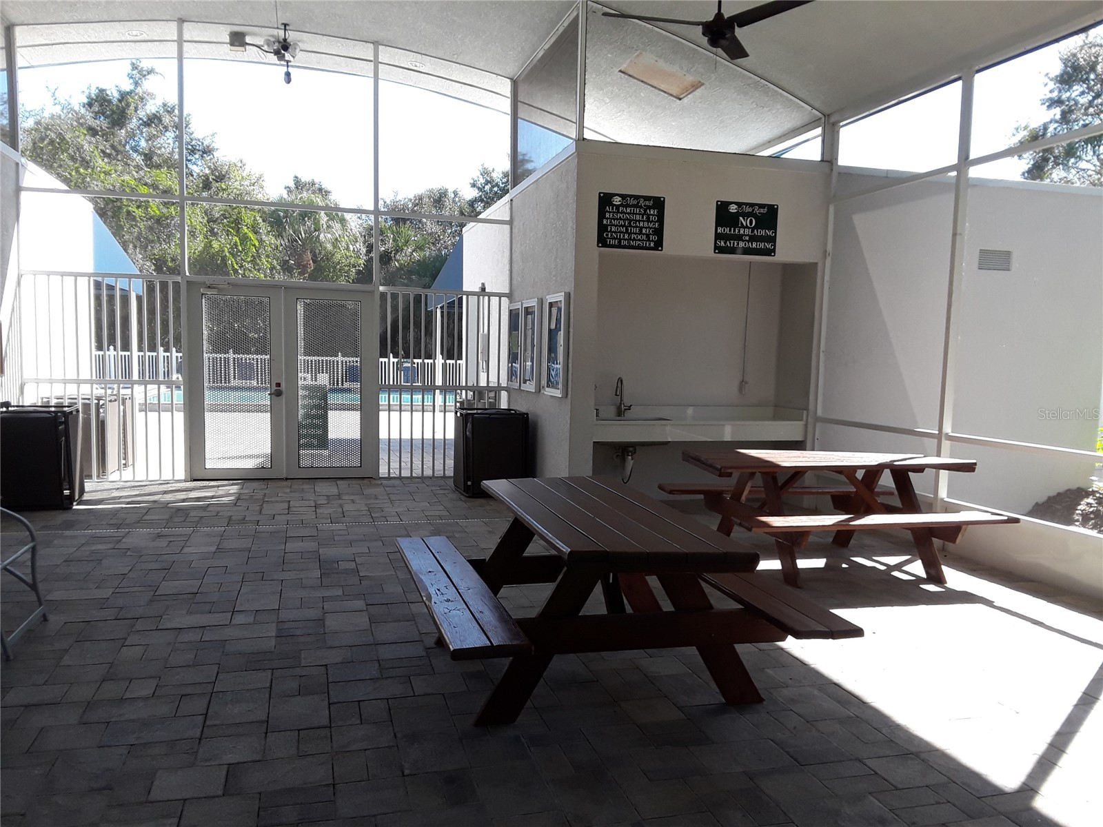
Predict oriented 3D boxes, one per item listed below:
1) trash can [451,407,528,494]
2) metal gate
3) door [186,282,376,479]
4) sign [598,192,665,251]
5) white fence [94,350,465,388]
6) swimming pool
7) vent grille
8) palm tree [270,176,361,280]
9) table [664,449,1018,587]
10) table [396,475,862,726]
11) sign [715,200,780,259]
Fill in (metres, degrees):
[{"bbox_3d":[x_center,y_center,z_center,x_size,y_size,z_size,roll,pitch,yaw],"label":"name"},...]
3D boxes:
[{"bbox_3d":[-0.626,0.380,9.031,0.660,0.820,0.730,0,4,-15],"label":"trash can"},{"bbox_3d":[-1.186,-0.326,10.000,1.470,2.050,0.060,0,4,-15],"label":"metal gate"},{"bbox_3d":[-2.854,-0.329,9.553,1.960,2.058,0.090,0,4,-15],"label":"door"},{"bbox_3d":[0.709,-1.678,7.824,0.615,0.470,0.015,0,4,-15],"label":"sign"},{"bbox_3d":[-8.782,-1.548,29.920,11.925,1.220,0.120,0,4,-15],"label":"white fence"},{"bbox_3d":[-5.428,-0.320,21.987,7.700,0.350,6.300,0,4,-15],"label":"swimming pool"},{"bbox_3d":[4.401,-1.515,8.826,0.395,0.200,0.020,0,4,-15],"label":"vent grille"},{"bbox_3d":[-9.412,-5.338,35.471,3.900,7.933,3.900,0,4,-15],"label":"palm tree"},{"bbox_3d":[1.907,0.680,6.263,1.860,0.745,1.570,0,4,-14],"label":"table"},{"bbox_3d":[0.186,0.800,4.042,1.560,0.750,1.820,0,4,-15],"label":"table"},{"bbox_3d":[1.778,-1.676,8.111,0.615,0.470,0.015,0,4,-15],"label":"sign"}]

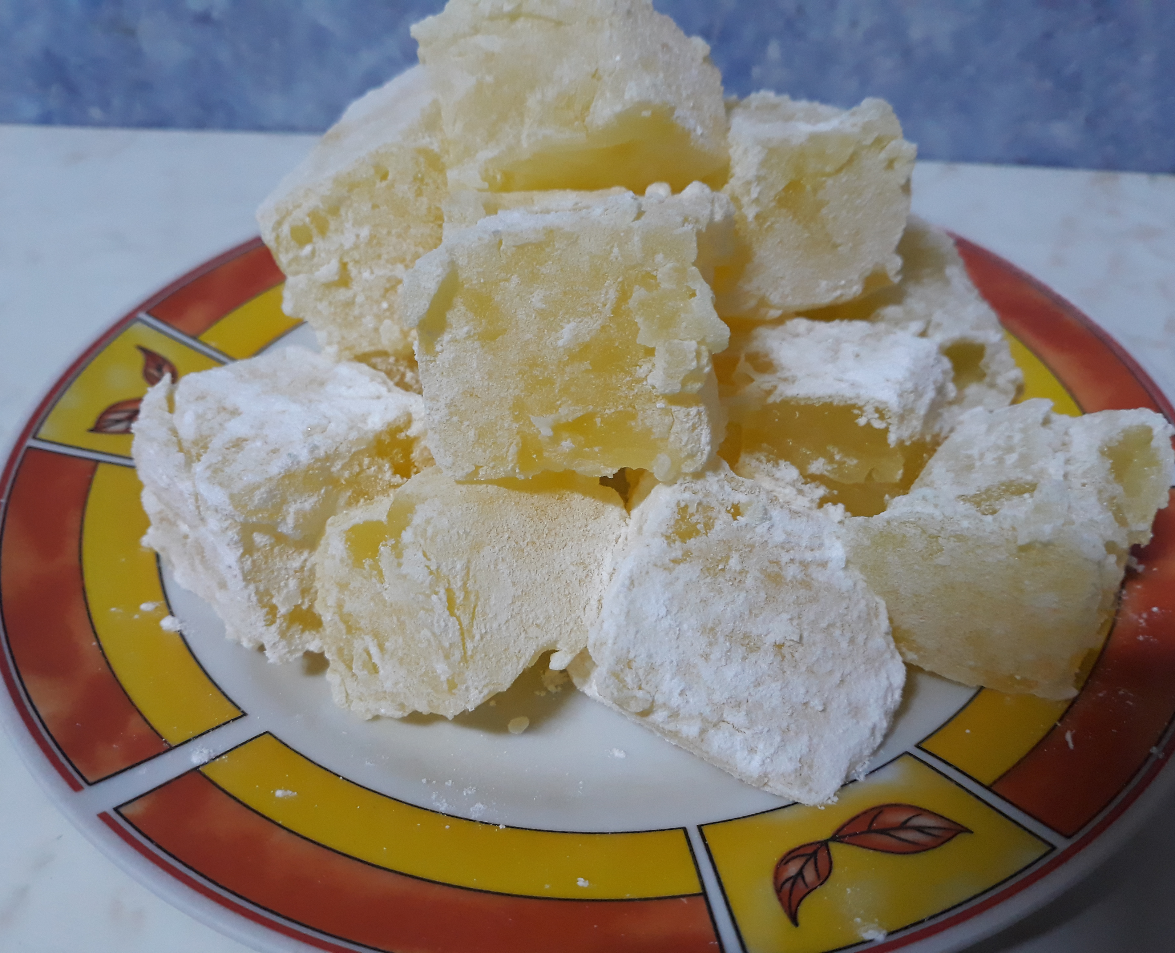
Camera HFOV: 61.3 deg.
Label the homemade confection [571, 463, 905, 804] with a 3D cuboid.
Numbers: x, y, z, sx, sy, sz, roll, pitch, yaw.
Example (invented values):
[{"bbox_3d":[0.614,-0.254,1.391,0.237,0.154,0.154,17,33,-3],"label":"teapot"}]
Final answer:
[{"bbox_3d":[0.024,0.018,0.139,0.034,0.033,0.038,11,8,26],"label":"homemade confection"}]

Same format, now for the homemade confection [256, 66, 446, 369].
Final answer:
[{"bbox_3d":[-0.031,-0.051,0.180,0.042,0.030,0.039,-21,32,17],"label":"homemade confection"}]

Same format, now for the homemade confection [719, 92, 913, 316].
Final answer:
[{"bbox_3d":[0.045,-0.058,0.203,0.032,0.032,0.034,-1,32,11],"label":"homemade confection"}]

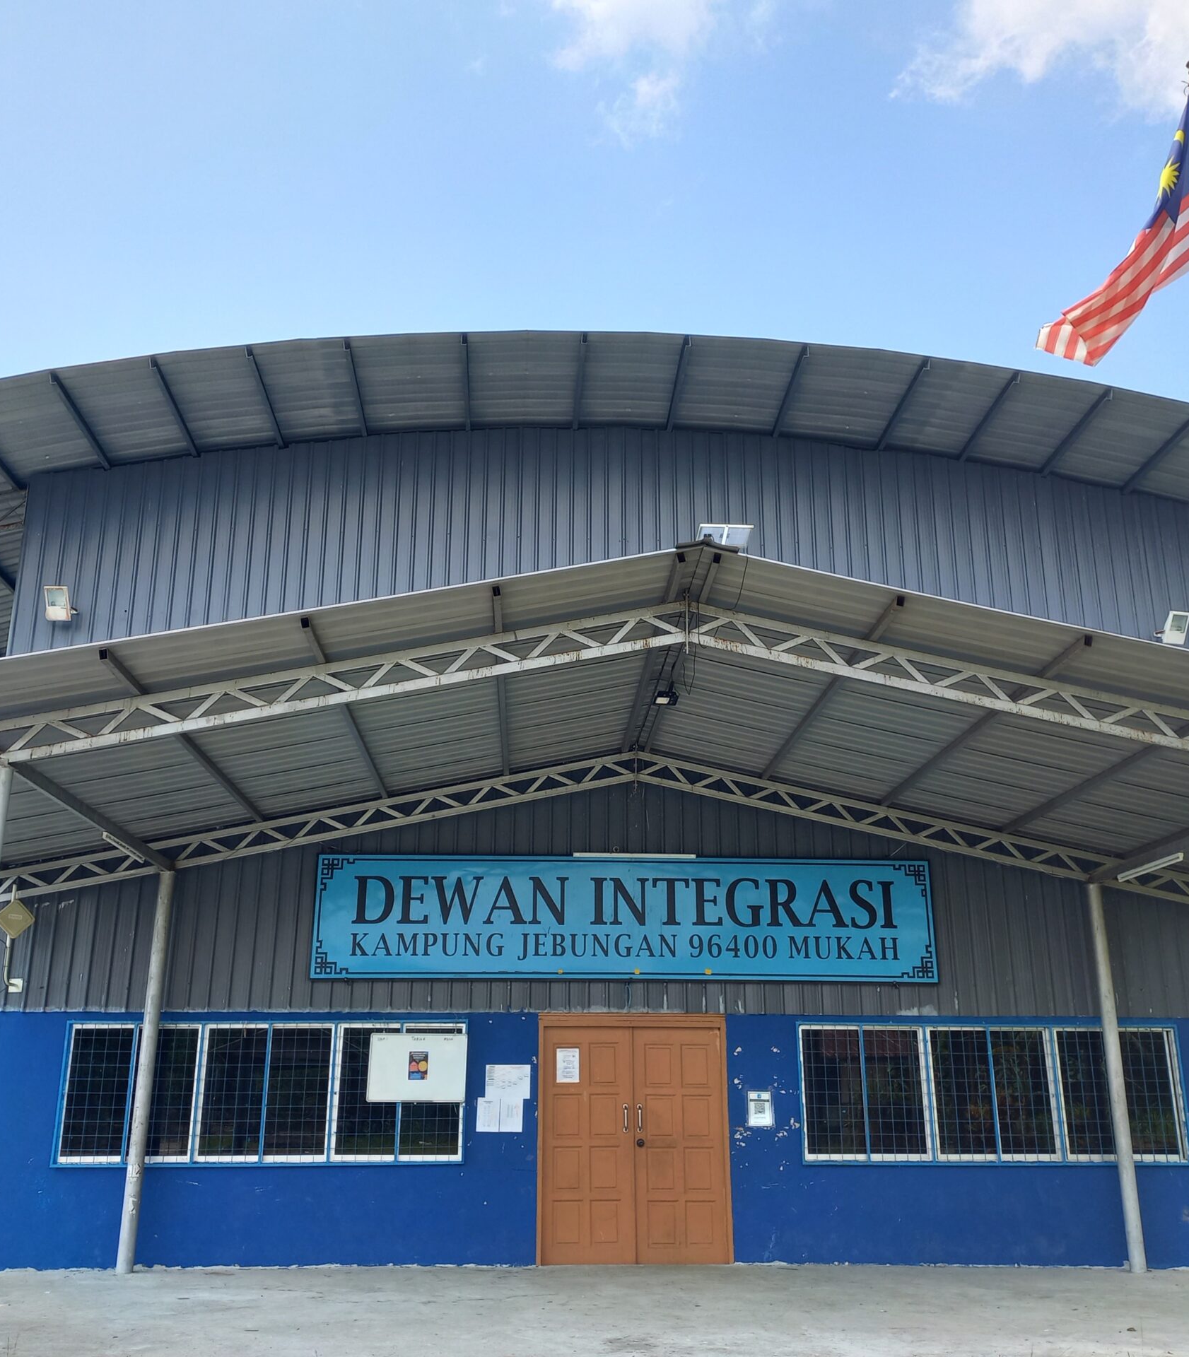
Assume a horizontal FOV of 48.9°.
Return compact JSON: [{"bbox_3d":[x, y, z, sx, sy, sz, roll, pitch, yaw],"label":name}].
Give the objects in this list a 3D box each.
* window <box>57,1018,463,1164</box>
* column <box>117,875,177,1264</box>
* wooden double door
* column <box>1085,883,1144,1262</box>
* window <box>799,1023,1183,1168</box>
[{"bbox_3d":[-3.021,3.792,11.967,3.684,1.278,0.110,1,-18,-2],"label":"window"},{"bbox_3d":[-4.027,3.444,11.751,0.145,3.464,0.145,1,-18,-2],"label":"column"},{"bbox_3d":[0.367,4.193,11.969,1.748,2.169,0.110,1,-18,-2],"label":"wooden double door"},{"bbox_3d":[4.801,3.591,12.024,0.145,3.408,0.145,1,-18,-2],"label":"column"},{"bbox_3d":[3.732,3.881,12.184,3.613,1.250,0.110,1,-18,-2],"label":"window"}]

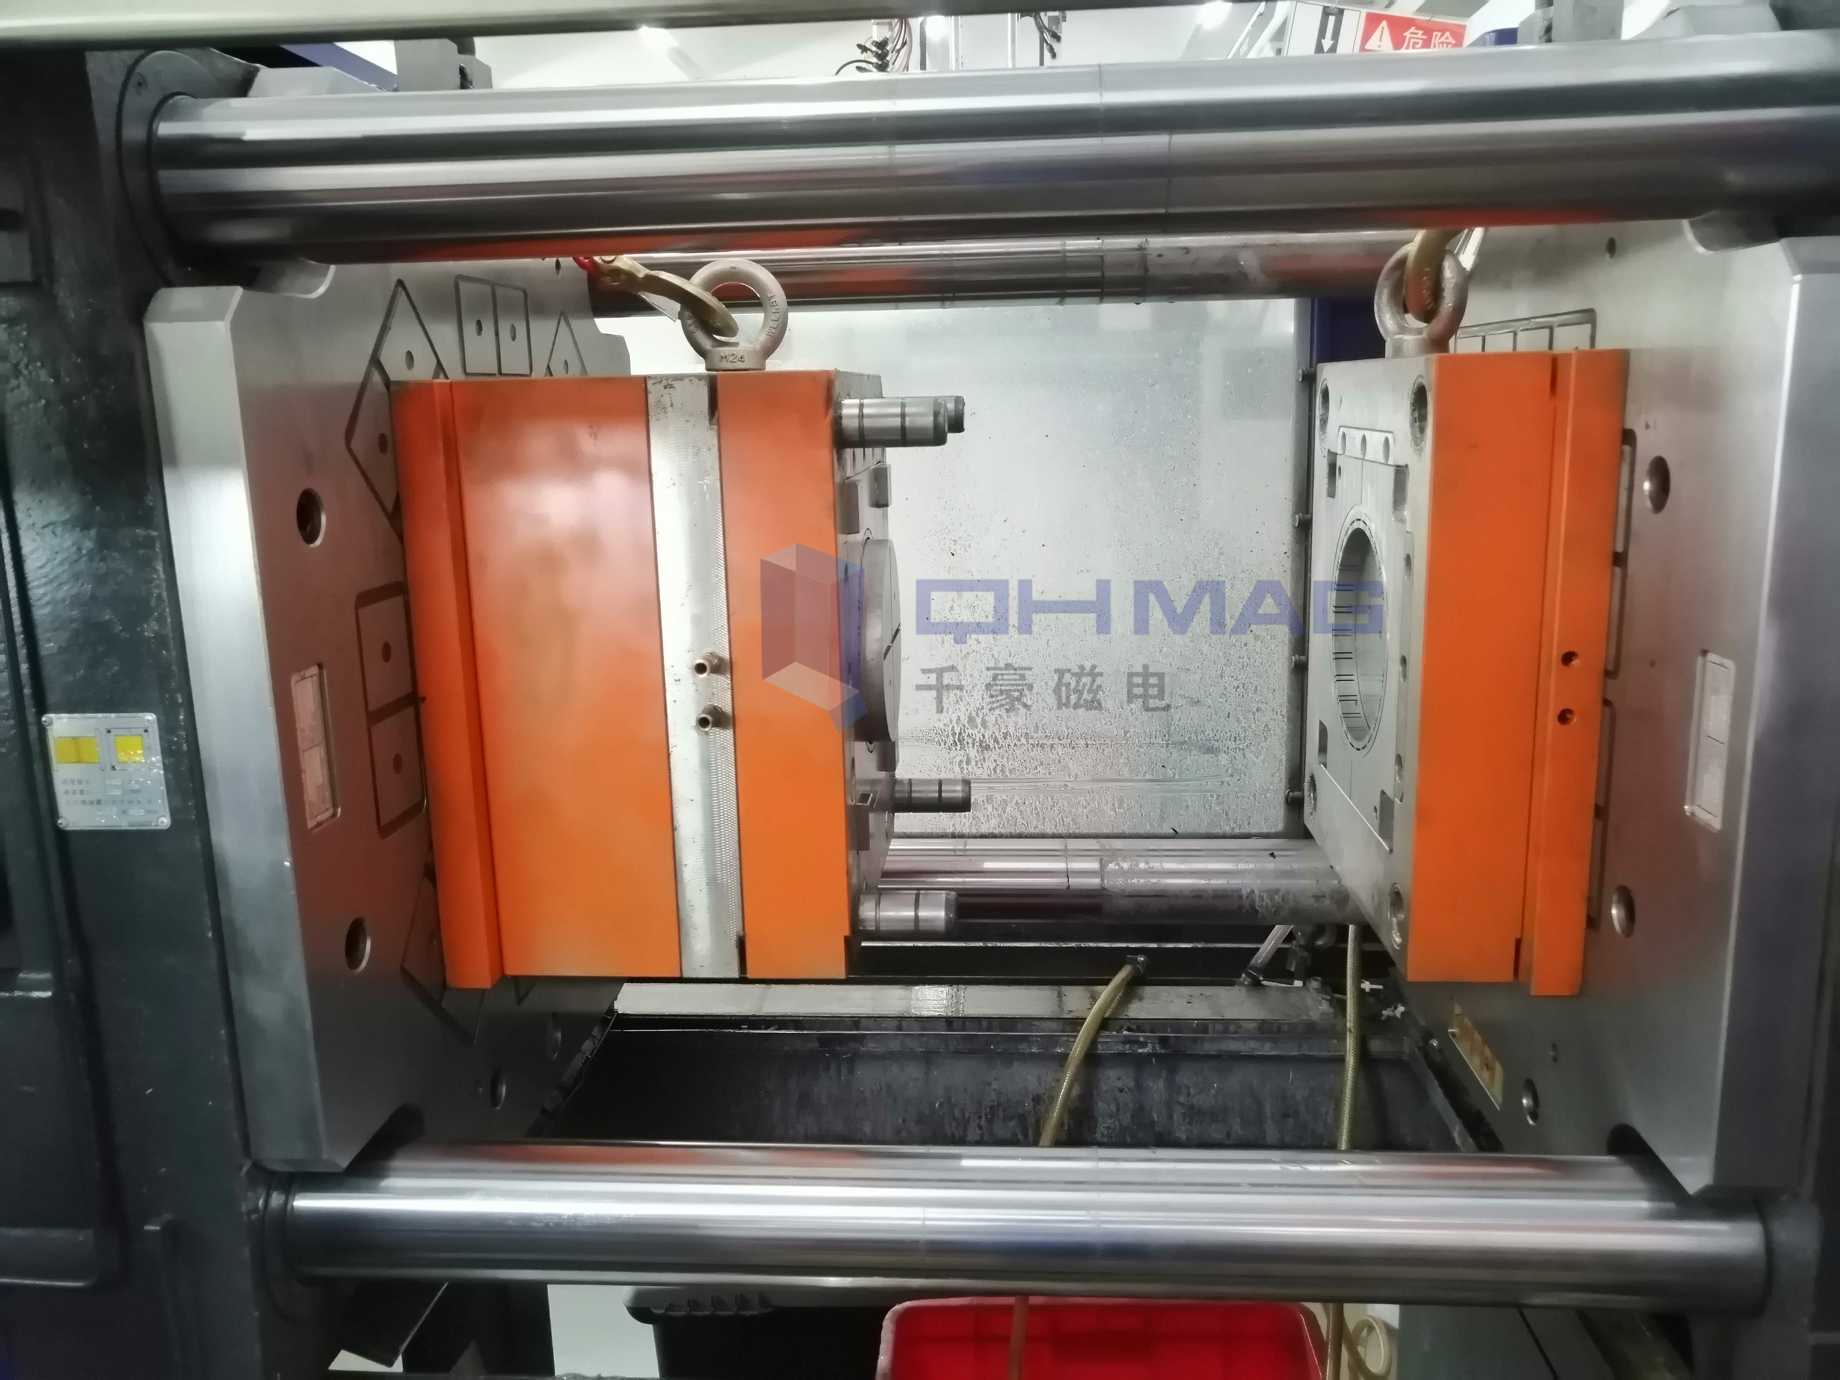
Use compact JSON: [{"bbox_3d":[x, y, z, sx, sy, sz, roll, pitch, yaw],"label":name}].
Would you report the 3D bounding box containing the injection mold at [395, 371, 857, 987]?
[{"bbox_3d":[-0.192,-0.039,1.242,0.312,0.451,0.430,0,12,4],"label":"injection mold"}]

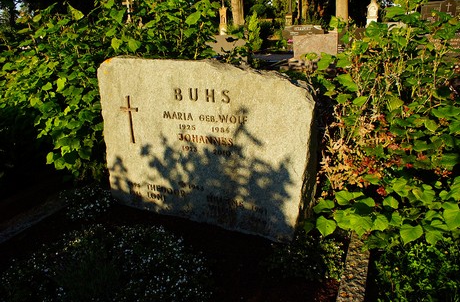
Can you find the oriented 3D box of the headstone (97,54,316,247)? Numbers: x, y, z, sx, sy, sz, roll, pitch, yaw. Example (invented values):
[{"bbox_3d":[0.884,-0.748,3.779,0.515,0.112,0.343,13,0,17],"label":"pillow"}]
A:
[{"bbox_3d":[-0.166,-0.065,2.211,1.450,1.030,0.250,7,21,26],"label":"headstone"}]

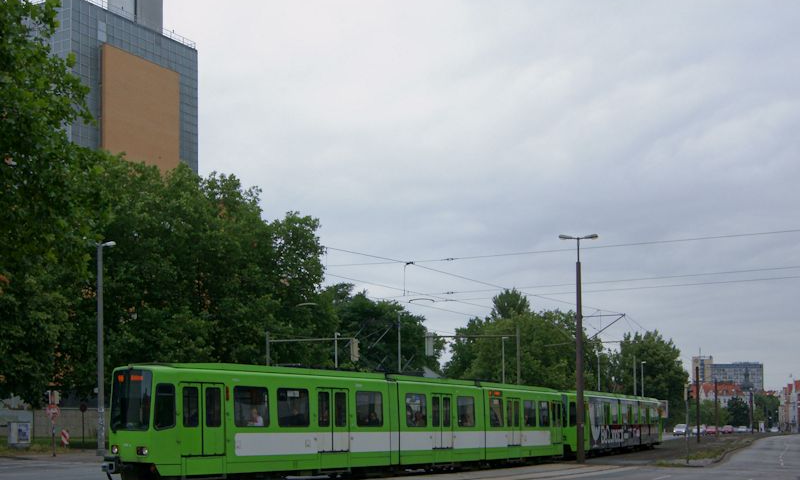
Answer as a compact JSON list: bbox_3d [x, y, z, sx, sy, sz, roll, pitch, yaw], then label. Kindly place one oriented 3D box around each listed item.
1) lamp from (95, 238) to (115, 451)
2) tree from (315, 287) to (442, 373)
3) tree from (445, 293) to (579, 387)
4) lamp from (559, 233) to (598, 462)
[{"bbox_3d":[-14.003,5.064,42.500,1.000,10.230,0.400,-6,-12,31],"label":"lamp"},{"bbox_3d":[-2.079,11.877,87.000,12.300,14.860,11.000,0,-10,0],"label":"tree"},{"bbox_3d":[12.360,13.550,98.000,14.800,16.190,13.000,0,-10,0],"label":"tree"},{"bbox_3d":[8.390,4.934,42.300,1.950,10.750,0.450,-4,-11,22],"label":"lamp"}]

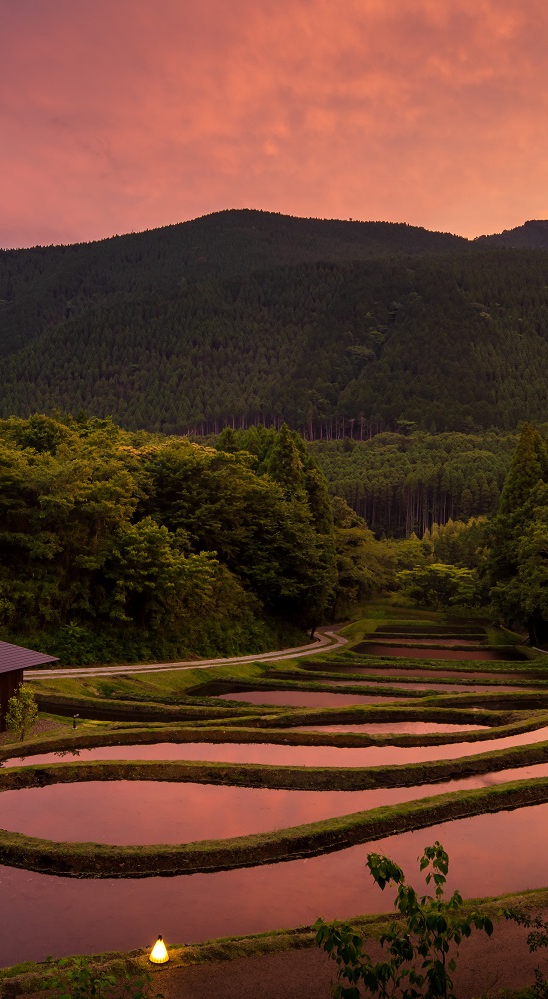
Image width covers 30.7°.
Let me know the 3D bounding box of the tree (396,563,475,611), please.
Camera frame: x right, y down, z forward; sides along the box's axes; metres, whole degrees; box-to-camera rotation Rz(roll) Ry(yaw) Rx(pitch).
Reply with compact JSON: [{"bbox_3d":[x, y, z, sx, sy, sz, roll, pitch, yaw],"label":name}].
[{"bbox_3d":[15.531,8.446,96.000,7.300,4.700,7.000,0,1,0],"label":"tree"}]

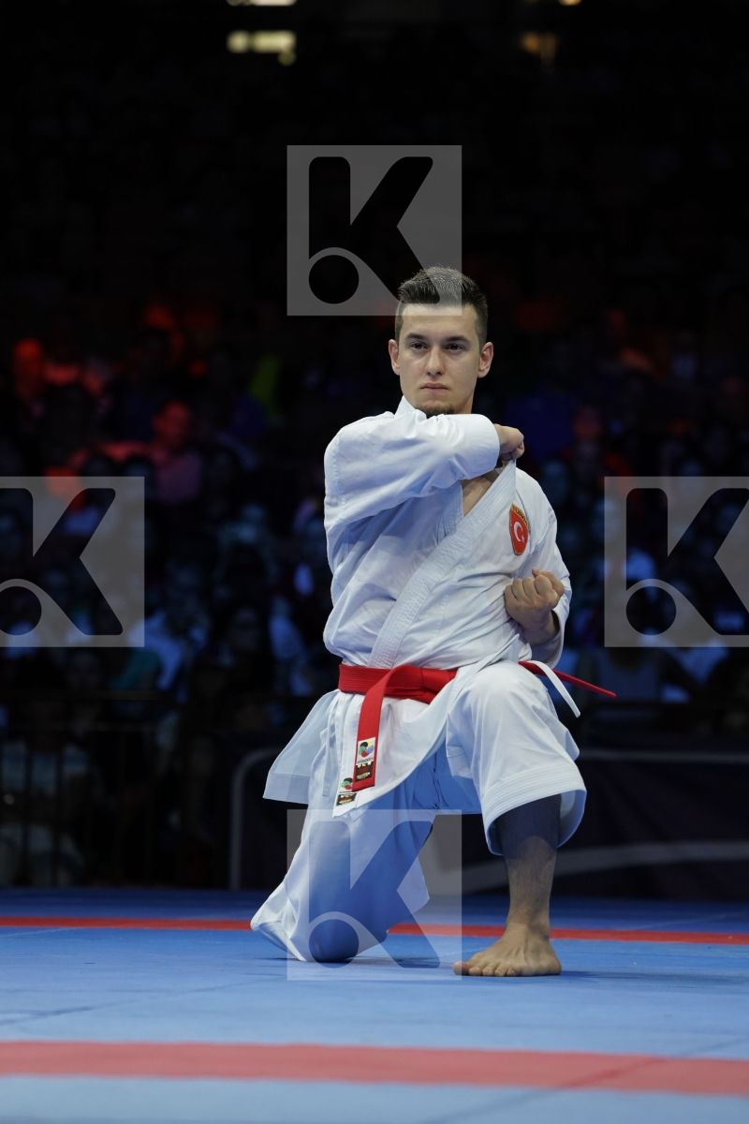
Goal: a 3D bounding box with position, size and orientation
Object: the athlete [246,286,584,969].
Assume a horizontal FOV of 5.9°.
[{"bbox_3d":[0.081,0.100,13.180,0.610,1.266,0.920,1,-1,-2],"label":"athlete"}]

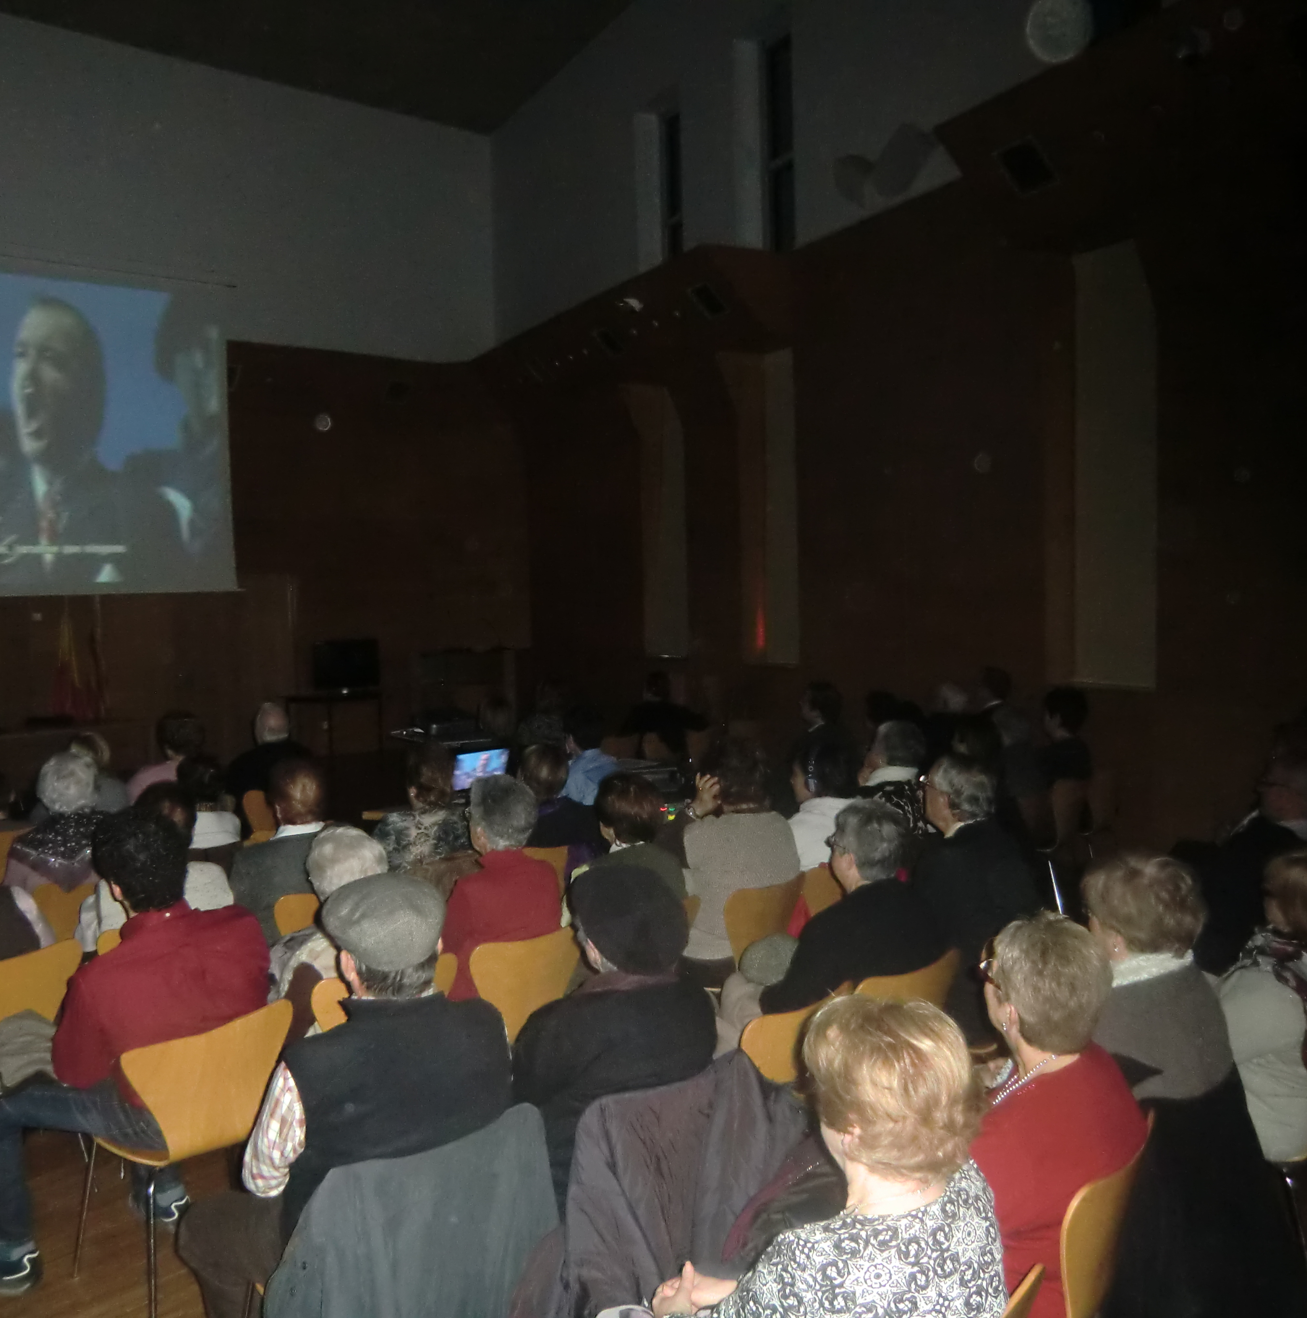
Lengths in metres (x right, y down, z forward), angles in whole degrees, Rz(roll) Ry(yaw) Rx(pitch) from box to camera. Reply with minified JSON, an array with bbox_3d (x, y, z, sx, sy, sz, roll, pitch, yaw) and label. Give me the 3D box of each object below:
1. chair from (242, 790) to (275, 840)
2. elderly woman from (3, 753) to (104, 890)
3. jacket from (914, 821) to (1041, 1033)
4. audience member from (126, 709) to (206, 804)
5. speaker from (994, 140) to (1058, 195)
[{"bbox_3d":[-2.099,1.074,6.713,0.473,0.762,0.511,-3,4,-35],"label":"chair"},{"bbox_3d":[-2.402,0.986,4.962,0.520,1.260,0.800,-4,4,-36],"label":"elderly woman"},{"bbox_3d":[0.968,0.826,3.806,0.420,0.660,0.490,2,4,45],"label":"jacket"},{"bbox_3d":[-2.445,0.894,6.184,0.480,1.310,0.780,-4,4,-36],"label":"audience member"},{"bbox_3d":[2.311,-3.053,7.508,0.320,0.080,0.310,43,-18,-23],"label":"speaker"}]

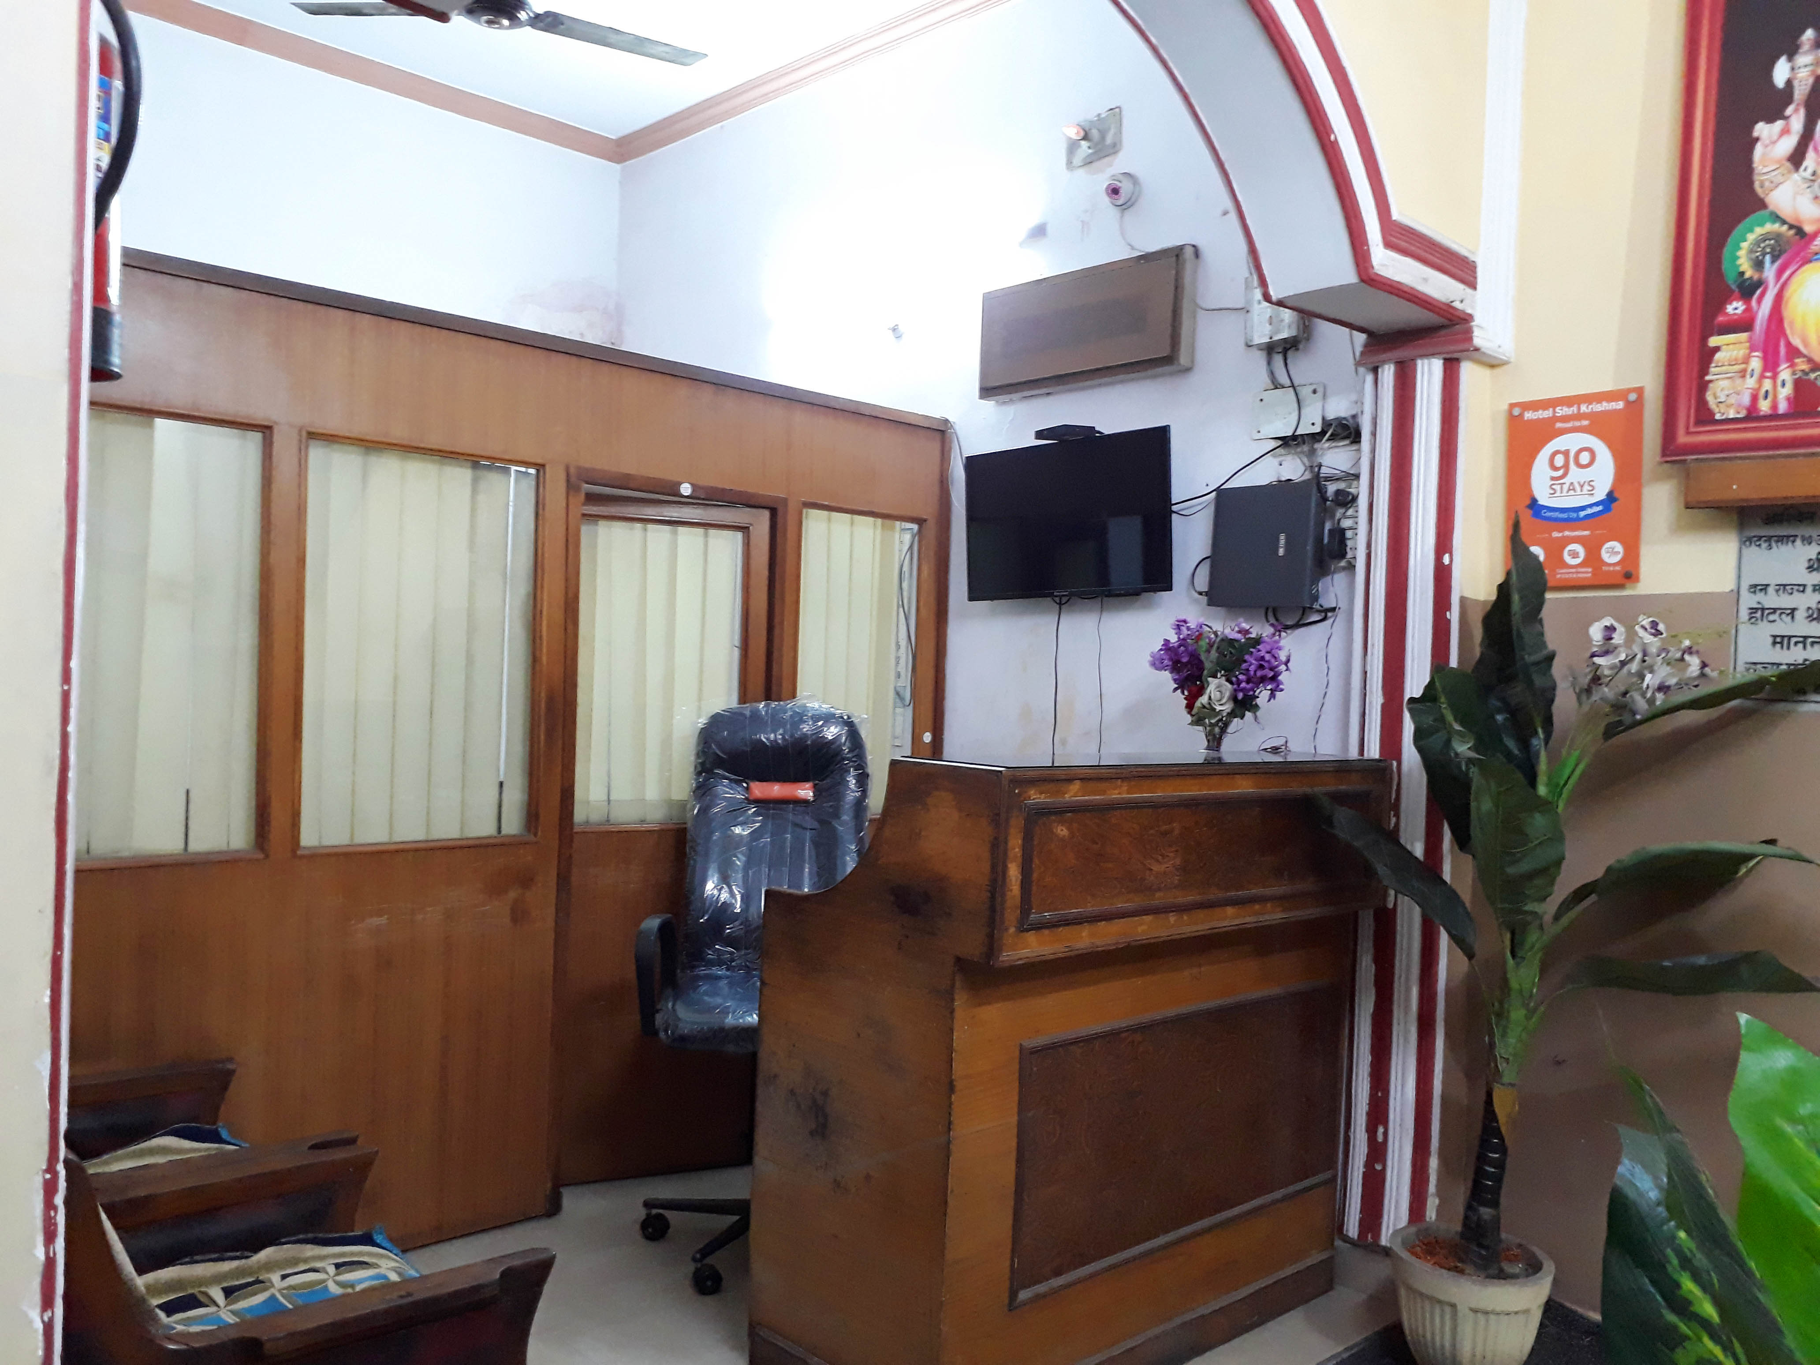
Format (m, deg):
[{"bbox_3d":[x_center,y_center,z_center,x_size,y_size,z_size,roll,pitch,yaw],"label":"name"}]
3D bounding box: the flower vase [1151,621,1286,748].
[{"bbox_3d":[0.646,0.004,2.964,0.285,0.275,0.250,2,1,11],"label":"flower vase"}]

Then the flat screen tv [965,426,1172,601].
[{"bbox_3d":[0.447,-0.454,3.973,0.070,0.428,0.725,-2,1,-45],"label":"flat screen tv"}]

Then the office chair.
[{"bbox_3d":[-0.318,0.691,3.337,0.610,1.260,0.660,2,1,1],"label":"office chair"}]

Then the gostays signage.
[{"bbox_3d":[1.452,-0.418,3.109,0.012,0.414,0.285,1,1,-45],"label":"gostays signage"}]

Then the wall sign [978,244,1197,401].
[{"bbox_3d":[0.478,-0.981,3.944,0.060,0.311,0.699,1,1,-45],"label":"wall sign"}]

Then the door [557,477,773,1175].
[{"bbox_3d":[-0.699,0.413,3.745,0.623,1.781,0.040,2,1,-25],"label":"door"}]

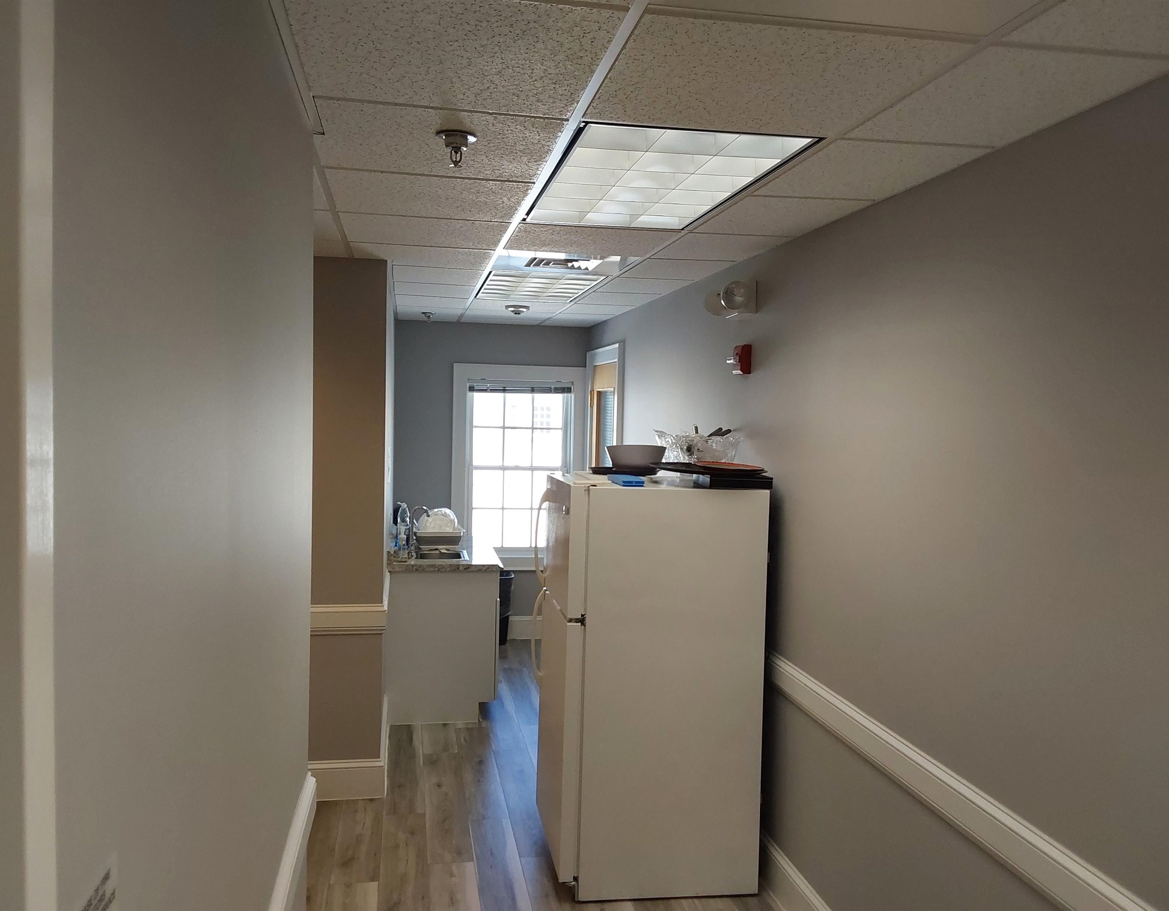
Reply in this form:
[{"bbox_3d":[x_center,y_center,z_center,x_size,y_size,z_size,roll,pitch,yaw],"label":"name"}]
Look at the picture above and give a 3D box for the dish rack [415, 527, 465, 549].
[{"bbox_3d":[-0.924,0.517,6.205,0.310,0.120,0.360,1,2,-10],"label":"dish rack"}]

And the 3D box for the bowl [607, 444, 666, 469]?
[{"bbox_3d":[0.207,0.008,3.955,0.240,0.098,0.240,1,3,0],"label":"bowl"}]

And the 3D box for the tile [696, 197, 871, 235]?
[{"bbox_3d":[0.615,-0.787,3.218,0.393,0.020,0.602,1,2,-10],"label":"tile"}]

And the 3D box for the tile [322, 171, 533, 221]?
[{"bbox_3d":[-0.473,-0.802,3.019,0.602,0.022,0.602,1,3,-10],"label":"tile"}]

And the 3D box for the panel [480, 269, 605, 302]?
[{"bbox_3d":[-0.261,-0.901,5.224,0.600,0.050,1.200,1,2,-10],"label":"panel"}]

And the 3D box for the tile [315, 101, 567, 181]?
[{"bbox_3d":[-0.373,-0.773,2.420,0.602,0.020,0.602,1,2,-10],"label":"tile"}]

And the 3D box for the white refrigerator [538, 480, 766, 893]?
[{"bbox_3d":[0.214,0.844,3.836,0.772,1.494,0.706,1,3,-9],"label":"white refrigerator"}]

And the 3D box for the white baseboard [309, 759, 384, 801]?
[{"bbox_3d":[-1.064,1.452,4.384,0.355,0.177,0.022,1,3,-10],"label":"white baseboard"}]

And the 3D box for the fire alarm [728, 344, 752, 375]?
[{"bbox_3d":[0.620,-0.388,3.993,0.082,0.120,0.115,1,3,-10],"label":"fire alarm"}]

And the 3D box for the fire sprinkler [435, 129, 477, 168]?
[{"bbox_3d":[-0.303,-0.724,2.328,0.094,0.070,0.094,1,2,-10],"label":"fire sprinkler"}]

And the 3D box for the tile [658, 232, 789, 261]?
[{"bbox_3d":[0.506,-0.816,3.816,0.385,0.022,0.602,1,3,-10],"label":"tile"}]

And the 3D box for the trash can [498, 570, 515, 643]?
[{"bbox_3d":[-0.687,1.156,7.376,0.330,0.520,0.270,1,2,-10],"label":"trash can"}]

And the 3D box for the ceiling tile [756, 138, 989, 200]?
[{"bbox_3d":[0.724,-0.759,2.618,0.393,0.020,0.602,1,2,-10],"label":"ceiling tile"}]

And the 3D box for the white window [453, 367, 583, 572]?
[{"bbox_3d":[-0.499,0.094,7.514,1.015,1.560,0.100,1,3,-10],"label":"white window"}]

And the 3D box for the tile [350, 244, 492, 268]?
[{"bbox_3d":[-0.690,-0.860,4.218,0.602,0.022,0.602,1,3,-10],"label":"tile"}]

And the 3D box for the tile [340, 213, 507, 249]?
[{"bbox_3d":[-0.590,-0.829,3.618,0.602,0.020,0.602,1,2,-10],"label":"tile"}]

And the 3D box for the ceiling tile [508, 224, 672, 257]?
[{"bbox_3d":[0.018,-0.823,3.727,0.602,0.022,0.602,1,3,-10],"label":"ceiling tile"}]

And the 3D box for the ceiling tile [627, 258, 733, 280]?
[{"bbox_3d":[0.398,-0.845,4.415,0.385,0.022,0.602,1,3,-10],"label":"ceiling tile"}]

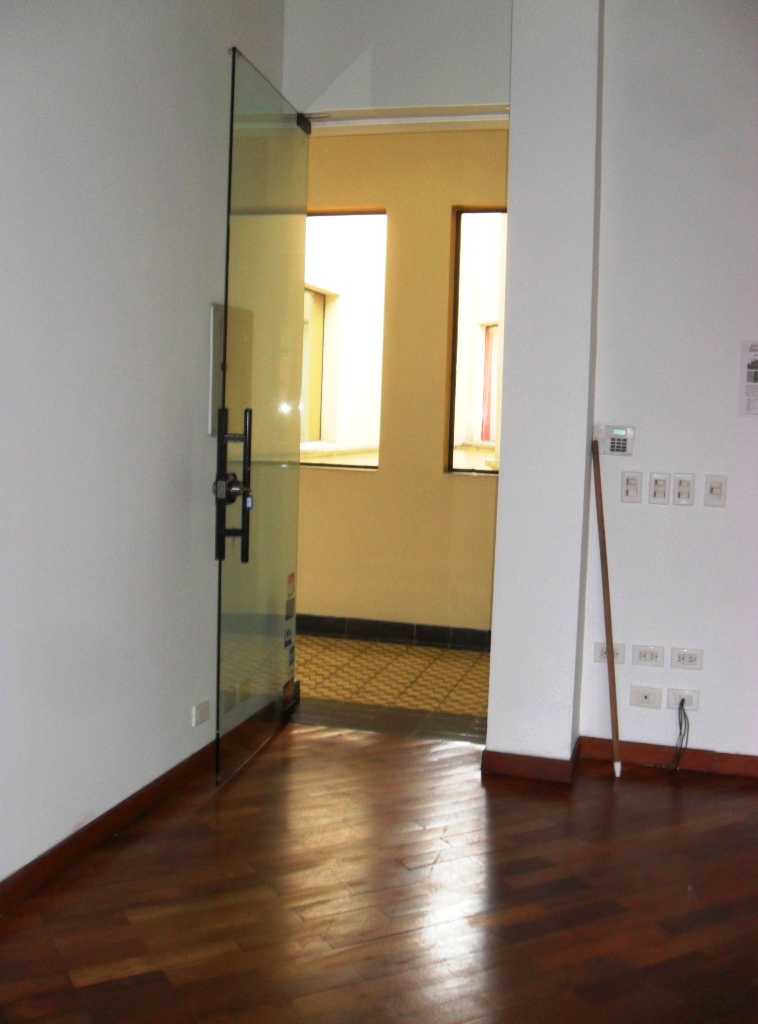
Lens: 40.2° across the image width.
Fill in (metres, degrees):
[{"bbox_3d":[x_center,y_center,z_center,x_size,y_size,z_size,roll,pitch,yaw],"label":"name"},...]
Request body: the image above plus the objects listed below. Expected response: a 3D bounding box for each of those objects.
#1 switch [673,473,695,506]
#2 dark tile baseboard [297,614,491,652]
[{"bbox_3d":[1.121,-0.081,3.796,0.074,0.115,0.011,3,4,14],"label":"switch"},{"bbox_3d":[0.056,0.718,6.128,1.224,0.122,0.020,3,4,14],"label":"dark tile baseboard"}]

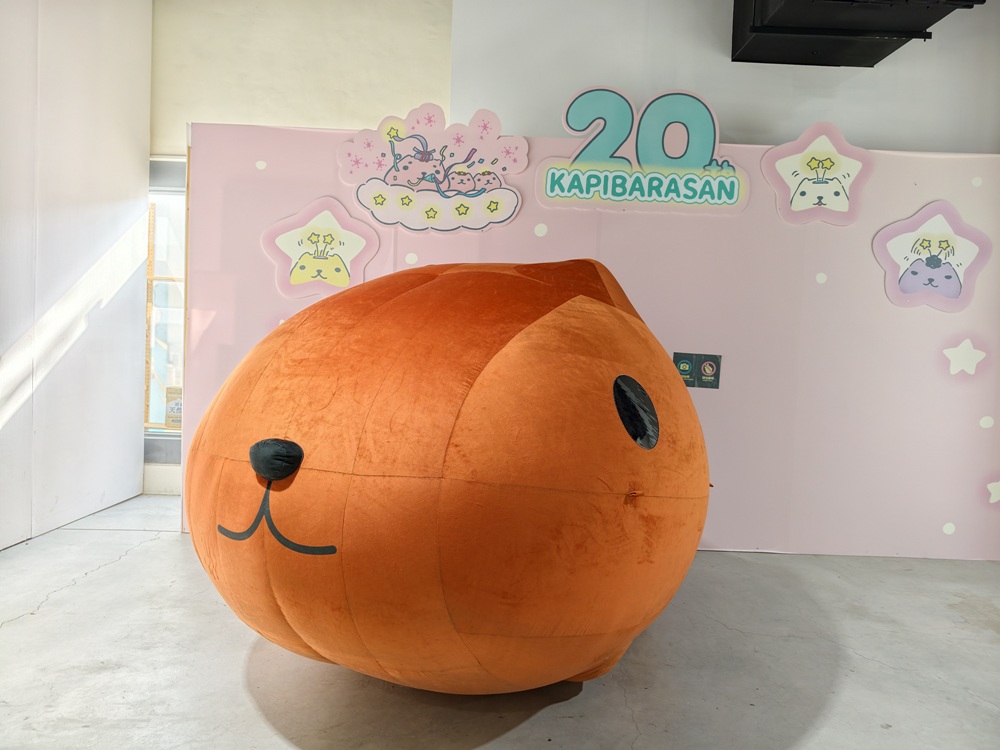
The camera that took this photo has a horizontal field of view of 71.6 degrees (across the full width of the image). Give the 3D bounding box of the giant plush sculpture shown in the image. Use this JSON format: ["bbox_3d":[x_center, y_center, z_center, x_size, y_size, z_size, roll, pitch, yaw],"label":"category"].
[{"bbox_3d":[-0.133,0.313,2.933,2.032,1.715,2.222,3,2,31],"label":"giant plush sculpture"}]

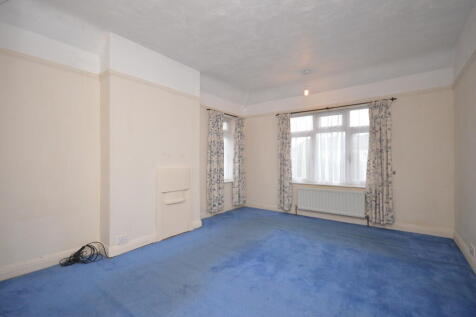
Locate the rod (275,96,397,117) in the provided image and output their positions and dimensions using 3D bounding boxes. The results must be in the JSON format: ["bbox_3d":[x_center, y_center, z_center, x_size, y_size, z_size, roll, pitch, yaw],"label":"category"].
[{"bbox_3d":[1.593,-0.901,3.564,1.985,0.049,0.059,0,0,34],"label":"rod"}]

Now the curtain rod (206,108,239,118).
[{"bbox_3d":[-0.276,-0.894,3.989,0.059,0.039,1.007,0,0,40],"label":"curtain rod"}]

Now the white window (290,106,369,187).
[{"bbox_3d":[1.635,-0.199,3.656,1.405,1.405,0.098,0,0,34],"label":"white window"}]

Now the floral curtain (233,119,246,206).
[{"bbox_3d":[0.028,0.068,4.349,0.108,1.896,0.395,0,0,40],"label":"floral curtain"}]

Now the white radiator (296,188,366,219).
[{"bbox_3d":[1.632,0.779,3.560,1.091,0.422,0.088,0,0,34],"label":"white radiator"}]

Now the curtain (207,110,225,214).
[{"bbox_3d":[-0.418,0.084,3.815,0.108,1.916,0.415,0,0,40],"label":"curtain"}]

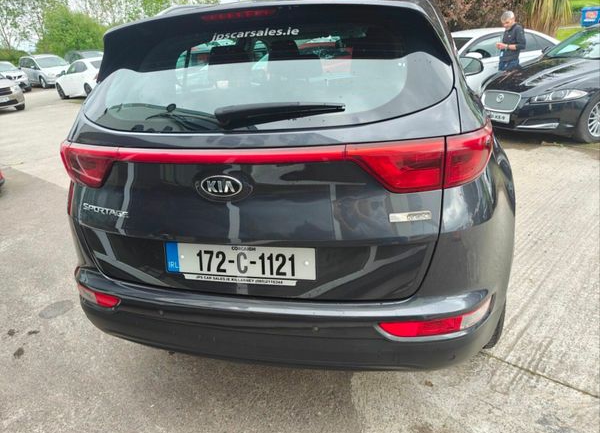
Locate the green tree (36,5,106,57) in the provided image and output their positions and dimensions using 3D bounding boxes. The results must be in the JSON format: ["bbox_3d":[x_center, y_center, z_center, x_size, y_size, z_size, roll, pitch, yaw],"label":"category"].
[{"bbox_3d":[-18.151,-14.348,34.026,6.200,5.200,5.200,-15,25,-22],"label":"green tree"}]

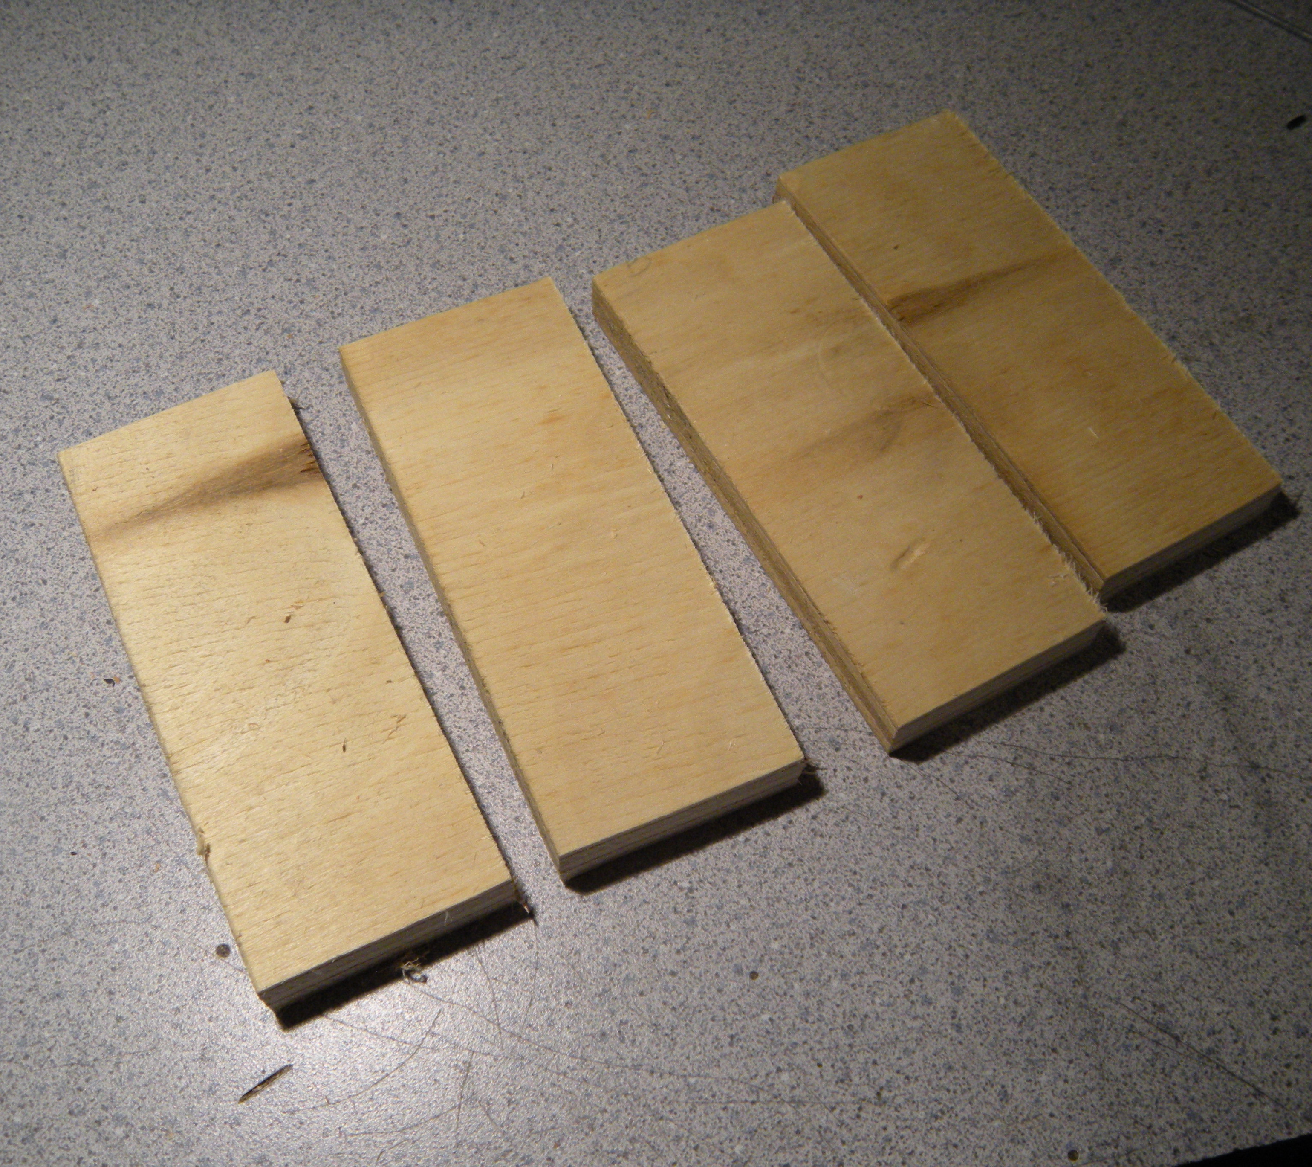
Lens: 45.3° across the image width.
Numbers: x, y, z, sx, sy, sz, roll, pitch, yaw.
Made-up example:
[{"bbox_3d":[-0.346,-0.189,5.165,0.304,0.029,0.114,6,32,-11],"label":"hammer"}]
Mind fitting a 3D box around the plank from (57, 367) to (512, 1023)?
[{"bbox_3d":[-0.070,0.015,0.290,0.045,0.011,0.116,-23,64,-14],"label":"plank"}]

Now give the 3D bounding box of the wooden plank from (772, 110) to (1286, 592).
[{"bbox_3d":[0.076,-0.052,0.332,0.045,0.011,0.115,-26,65,-16],"label":"wooden plank"}]

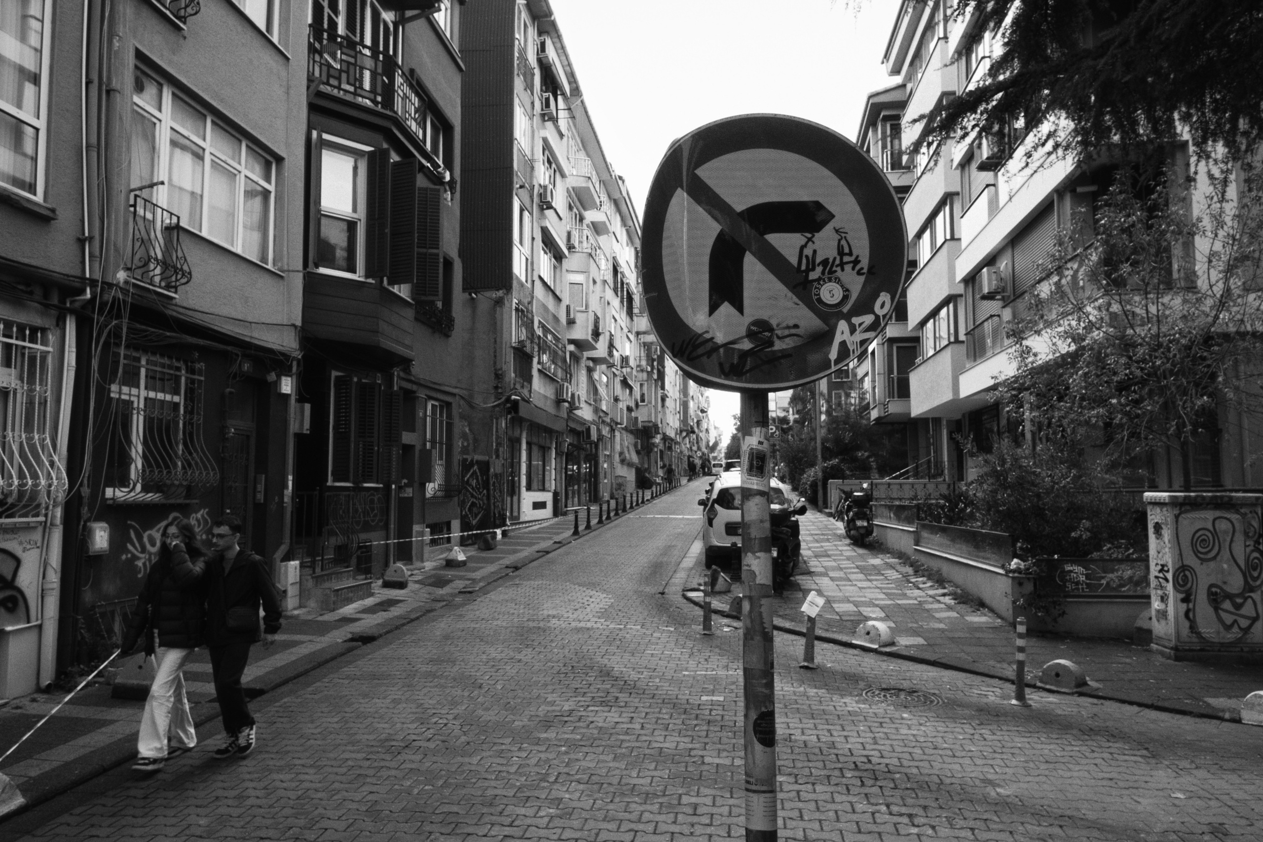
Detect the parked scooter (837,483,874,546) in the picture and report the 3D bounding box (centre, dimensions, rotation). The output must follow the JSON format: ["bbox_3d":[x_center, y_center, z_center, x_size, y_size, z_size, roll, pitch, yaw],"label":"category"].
[{"bbox_3d":[5.200,2.160,19.500,0.720,1.270,1.900,0,-5,4],"label":"parked scooter"}]

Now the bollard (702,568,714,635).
[{"bbox_3d":[0.972,2.298,10.630,0.180,0.750,0.180,0,-5,0],"label":"bollard"}]

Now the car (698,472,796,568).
[{"bbox_3d":[2.380,2.080,17.500,1.780,1.730,4.000,0,-3,5],"label":"car"}]

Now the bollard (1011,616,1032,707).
[{"bbox_3d":[3.580,2.199,7.730,0.200,0.750,0.200,0,-5,0],"label":"bollard"}]

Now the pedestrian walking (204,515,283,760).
[{"bbox_3d":[-2.850,1.555,6.150,0.580,1.720,0.480,-1,-5,7],"label":"pedestrian walking"}]

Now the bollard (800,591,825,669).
[{"bbox_3d":[1.906,2.223,8.960,0.200,0.750,0.200,3,-5,0],"label":"bollard"}]

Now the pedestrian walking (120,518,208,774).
[{"bbox_3d":[-3.300,1.560,5.950,0.600,1.680,0.580,0,-5,6],"label":"pedestrian walking"}]

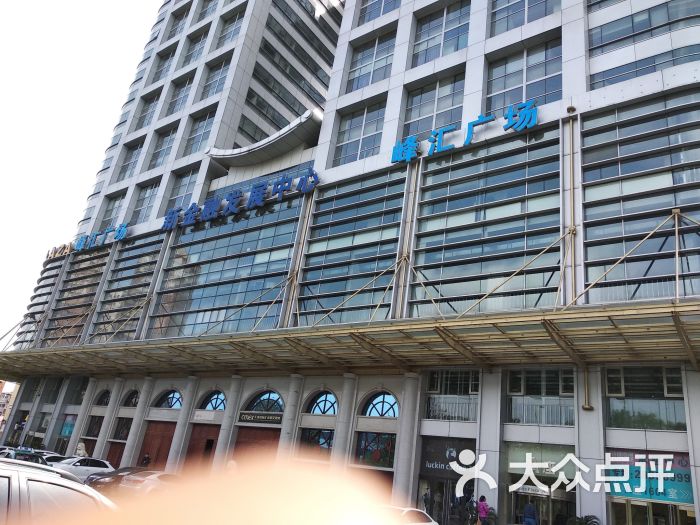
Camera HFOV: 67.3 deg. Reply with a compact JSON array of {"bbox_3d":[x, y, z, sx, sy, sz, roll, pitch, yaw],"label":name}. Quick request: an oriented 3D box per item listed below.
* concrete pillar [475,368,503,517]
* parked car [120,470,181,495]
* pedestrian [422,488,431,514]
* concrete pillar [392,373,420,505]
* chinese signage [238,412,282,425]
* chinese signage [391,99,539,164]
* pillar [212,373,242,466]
[{"bbox_3d":[6.567,8.762,24.179,1.080,7.350,1.000,-9,-29,36],"label":"concrete pillar"},{"bbox_3d":[-9.130,11.476,26.457,1.820,1.470,4.600,-2,-25,23],"label":"parked car"},{"bbox_3d":[3.545,11.428,24.455,0.500,1.670,0.360,14,-24,-13],"label":"pedestrian"},{"bbox_3d":[2.748,9.224,26.287,0.800,7.396,0.800,-9,-29,35],"label":"concrete pillar"},{"bbox_3d":[-5.591,9.867,33.244,4.300,0.660,0.120,-9,-29,36],"label":"chinese signage"},{"bbox_3d":[6.229,-7.211,29.956,8.900,2.050,0.320,-9,-29,36],"label":"chinese signage"},{"bbox_3d":[-8.107,10.964,34.101,0.800,7.396,0.800,-9,-29,35],"label":"pillar"}]

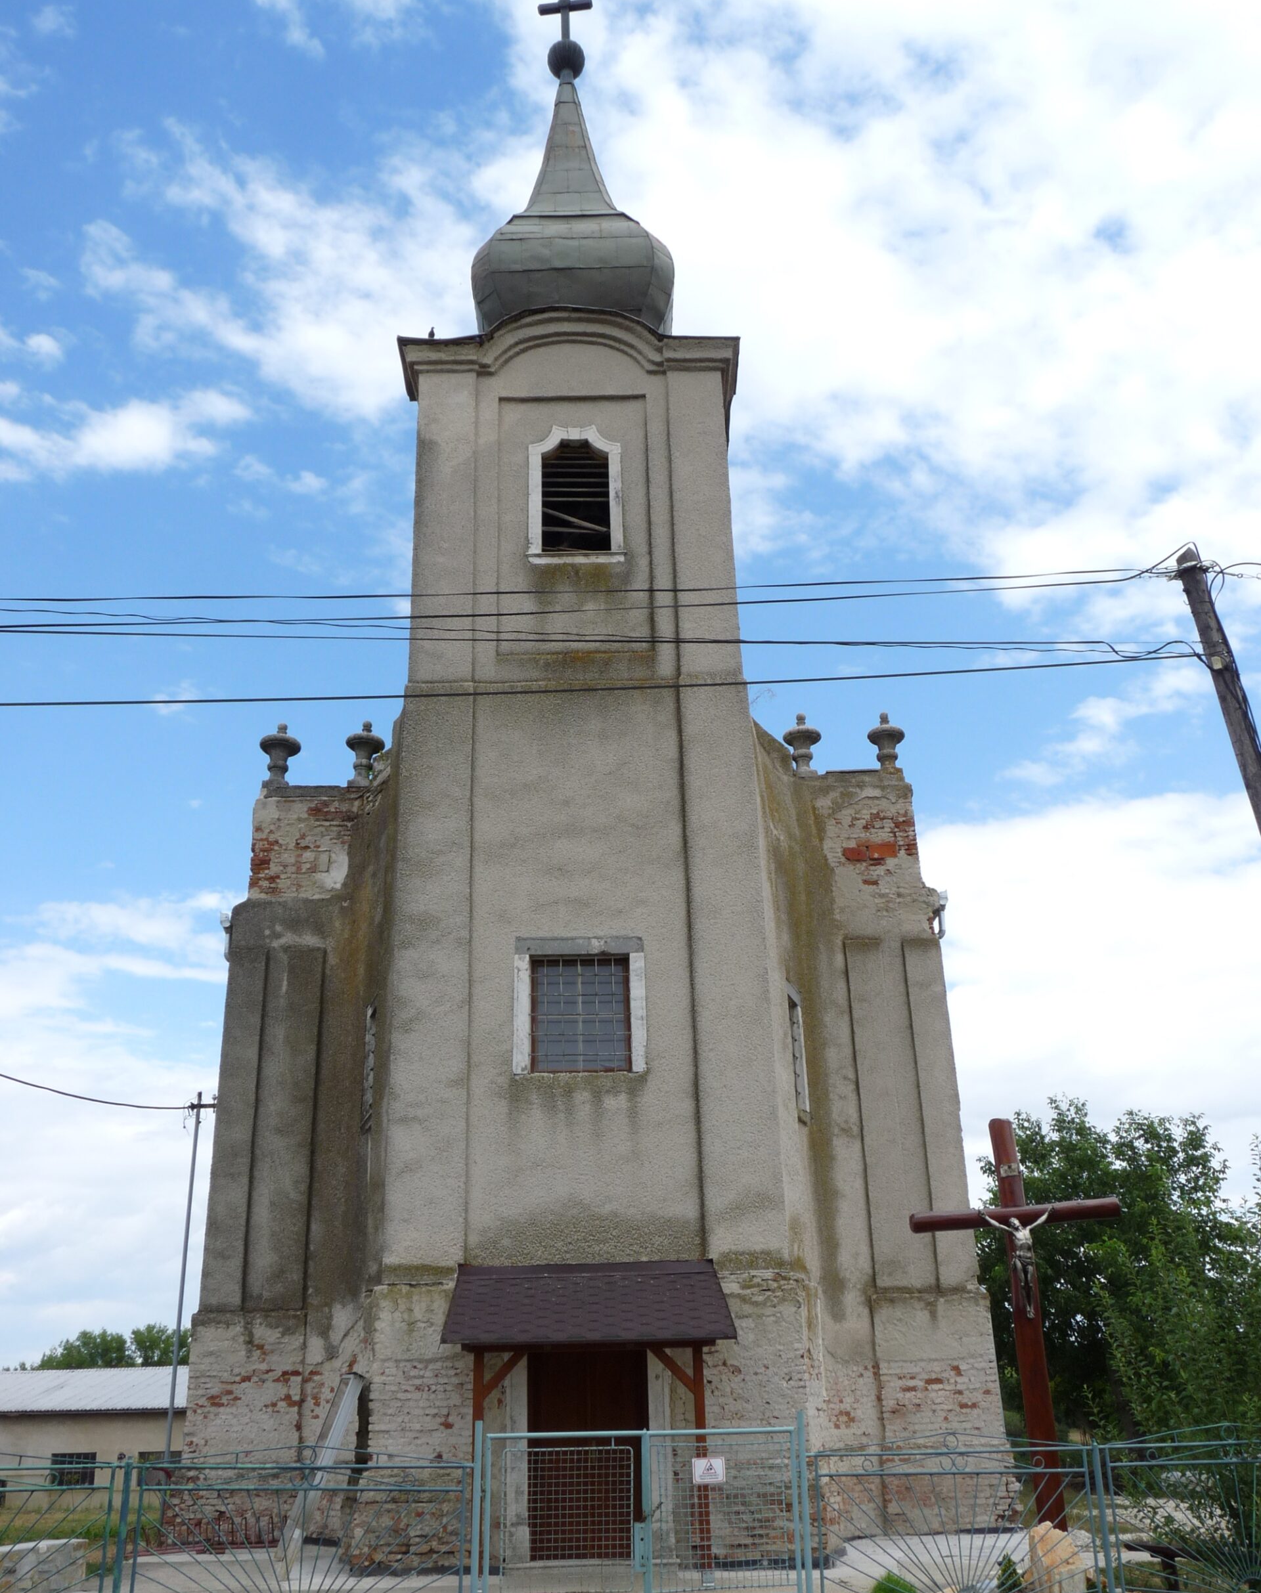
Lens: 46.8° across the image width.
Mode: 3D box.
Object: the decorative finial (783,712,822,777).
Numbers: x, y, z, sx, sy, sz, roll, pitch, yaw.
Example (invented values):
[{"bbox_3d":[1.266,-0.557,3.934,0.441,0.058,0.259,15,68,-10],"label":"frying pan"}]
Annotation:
[{"bbox_3d":[2.568,-0.757,21.647,0.586,1.102,0.586,-1,-21,-2],"label":"decorative finial"}]

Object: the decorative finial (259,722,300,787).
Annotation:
[{"bbox_3d":[-5.148,-0.594,21.381,0.598,1.087,0.598,-1,-21,-2],"label":"decorative finial"}]

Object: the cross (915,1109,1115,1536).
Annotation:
[{"bbox_3d":[3.662,4.935,13.366,2.036,3.936,0.340,-5,-22,9],"label":"cross"}]

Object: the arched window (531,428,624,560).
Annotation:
[{"bbox_3d":[-0.718,-4.082,19.534,1.275,2.153,0.250,-1,-21,-2],"label":"arched window"}]

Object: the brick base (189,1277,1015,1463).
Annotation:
[{"bbox_3d":[-0.372,7.099,16.759,10.234,2.778,3.595,-1,-21,-2],"label":"brick base"}]

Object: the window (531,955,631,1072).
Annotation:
[{"bbox_3d":[-0.569,2.514,16.943,1.167,1.388,0.180,-1,-21,-2],"label":"window"}]

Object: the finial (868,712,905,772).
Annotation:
[{"bbox_3d":[3.806,-0.788,21.691,0.548,1.084,0.548,-1,-21,-2],"label":"finial"}]

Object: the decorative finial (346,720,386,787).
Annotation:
[{"bbox_3d":[-3.891,-0.605,21.418,0.579,1.110,0.579,-1,-21,-2],"label":"decorative finial"}]

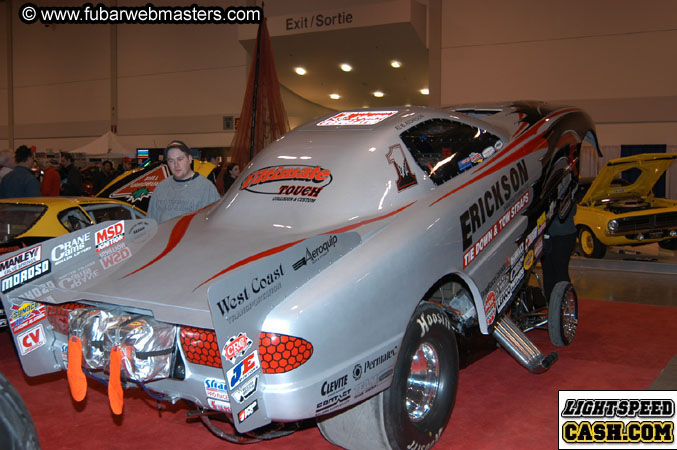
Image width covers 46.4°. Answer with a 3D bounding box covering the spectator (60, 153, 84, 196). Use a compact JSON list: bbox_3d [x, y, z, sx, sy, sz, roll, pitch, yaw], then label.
[{"bbox_3d":[-4.876,-0.423,14.455,0.370,1.790,0.480,0,4,-3],"label":"spectator"}]

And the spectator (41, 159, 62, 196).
[{"bbox_3d":[-5.823,-0.523,16.057,0.360,1.730,0.480,1,5,13],"label":"spectator"}]

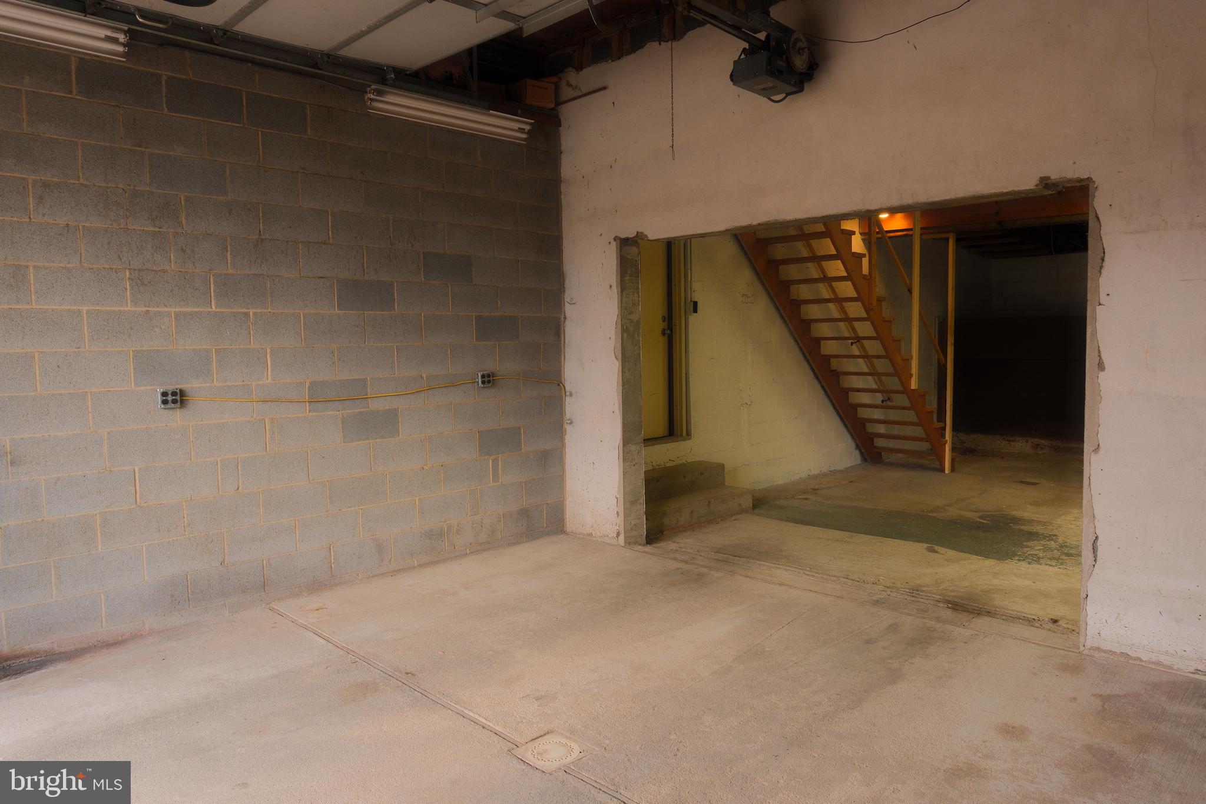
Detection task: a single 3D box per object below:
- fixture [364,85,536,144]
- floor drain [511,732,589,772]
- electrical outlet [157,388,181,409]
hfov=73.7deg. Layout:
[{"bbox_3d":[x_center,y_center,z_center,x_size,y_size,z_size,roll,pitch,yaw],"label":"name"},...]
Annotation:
[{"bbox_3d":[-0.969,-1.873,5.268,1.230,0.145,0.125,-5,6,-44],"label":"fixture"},{"bbox_3d":[-0.186,1.296,2.966,0.222,0.020,0.222,-5,6,-44],"label":"floor drain"},{"bbox_3d":[-2.280,-0.020,4.228,0.100,0.100,0.052,-5,6,-44],"label":"electrical outlet"}]

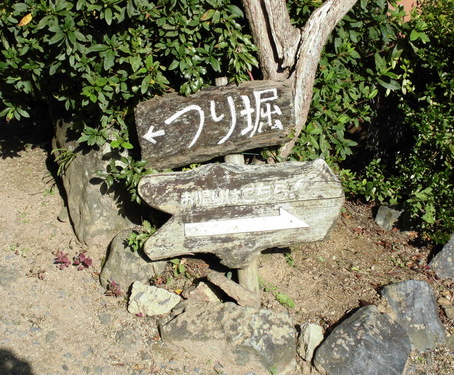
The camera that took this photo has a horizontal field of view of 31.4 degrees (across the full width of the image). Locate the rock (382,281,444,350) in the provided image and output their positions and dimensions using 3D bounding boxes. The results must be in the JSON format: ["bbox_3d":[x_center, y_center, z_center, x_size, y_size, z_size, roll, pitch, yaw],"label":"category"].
[{"bbox_3d":[0.583,0.400,2.541,0.141,0.153,0.141,-9,27,-18],"label":"rock"}]

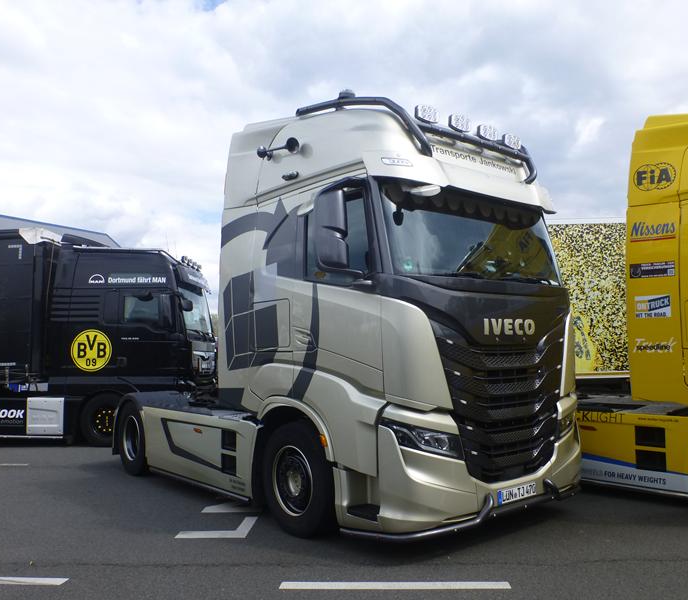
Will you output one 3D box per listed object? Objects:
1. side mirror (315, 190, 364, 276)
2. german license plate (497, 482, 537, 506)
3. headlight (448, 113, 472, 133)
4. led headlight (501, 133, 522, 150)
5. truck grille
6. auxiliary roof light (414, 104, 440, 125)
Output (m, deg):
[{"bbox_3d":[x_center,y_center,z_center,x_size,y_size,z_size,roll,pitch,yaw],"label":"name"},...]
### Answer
[{"bbox_3d":[-0.052,-0.518,4.840,0.310,0.680,0.250,2,-6,-39],"label":"side mirror"},{"bbox_3d":[1.413,1.572,5.082,0.520,0.110,0.015,2,-6,-39],"label":"german license plate"},{"bbox_3d":[0.993,-1.531,5.452,0.245,0.145,0.070,2,-6,-39],"label":"headlight"},{"bbox_3d":[1.595,-1.506,5.943,0.245,0.145,0.070,2,-6,-39],"label":"led headlight"},{"bbox_3d":[1.363,0.872,5.179,1.660,1.200,0.200,2,-6,-39],"label":"truck grille"},{"bbox_3d":[0.676,-1.540,5.205,0.250,0.140,0.080,2,-6,-40],"label":"auxiliary roof light"}]

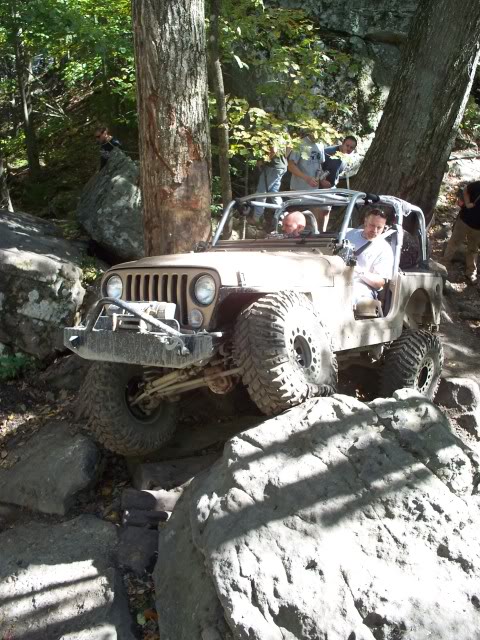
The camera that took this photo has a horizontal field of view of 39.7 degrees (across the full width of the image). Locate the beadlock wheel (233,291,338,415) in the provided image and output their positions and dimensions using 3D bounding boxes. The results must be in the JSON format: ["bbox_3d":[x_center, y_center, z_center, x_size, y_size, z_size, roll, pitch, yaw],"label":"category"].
[{"bbox_3d":[0.297,0.248,4.524,0.330,0.890,0.890,-20,-4,31],"label":"beadlock wheel"}]

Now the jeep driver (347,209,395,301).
[{"bbox_3d":[1.032,-0.455,5.859,0.600,1.100,0.900,4,9,38],"label":"jeep driver"}]

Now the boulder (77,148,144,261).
[{"bbox_3d":[-1.501,-1.475,8.500,1.100,1.400,1.150,-2,7,-11],"label":"boulder"}]

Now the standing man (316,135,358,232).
[{"bbox_3d":[1.392,-1.931,9.700,0.550,1.650,0.500,-2,7,-6],"label":"standing man"}]

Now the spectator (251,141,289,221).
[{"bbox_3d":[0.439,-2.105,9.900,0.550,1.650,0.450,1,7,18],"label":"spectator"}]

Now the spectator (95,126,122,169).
[{"bbox_3d":[-1.991,-2.066,10.000,0.450,1.650,0.500,-5,8,-31],"label":"spectator"}]

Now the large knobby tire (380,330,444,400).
[{"bbox_3d":[1.650,0.504,6.465,0.330,0.890,0.890,18,17,37],"label":"large knobby tire"}]

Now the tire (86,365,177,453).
[{"bbox_3d":[-0.895,0.697,5.407,0.330,0.890,0.890,-21,-6,35],"label":"tire"}]

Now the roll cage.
[{"bbox_3d":[0.789,-0.814,6.349,1.300,0.750,1.750,3,7,38],"label":"roll cage"}]

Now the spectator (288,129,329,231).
[{"bbox_3d":[0.988,-1.897,9.600,0.550,1.750,0.450,-4,7,-21],"label":"spectator"}]

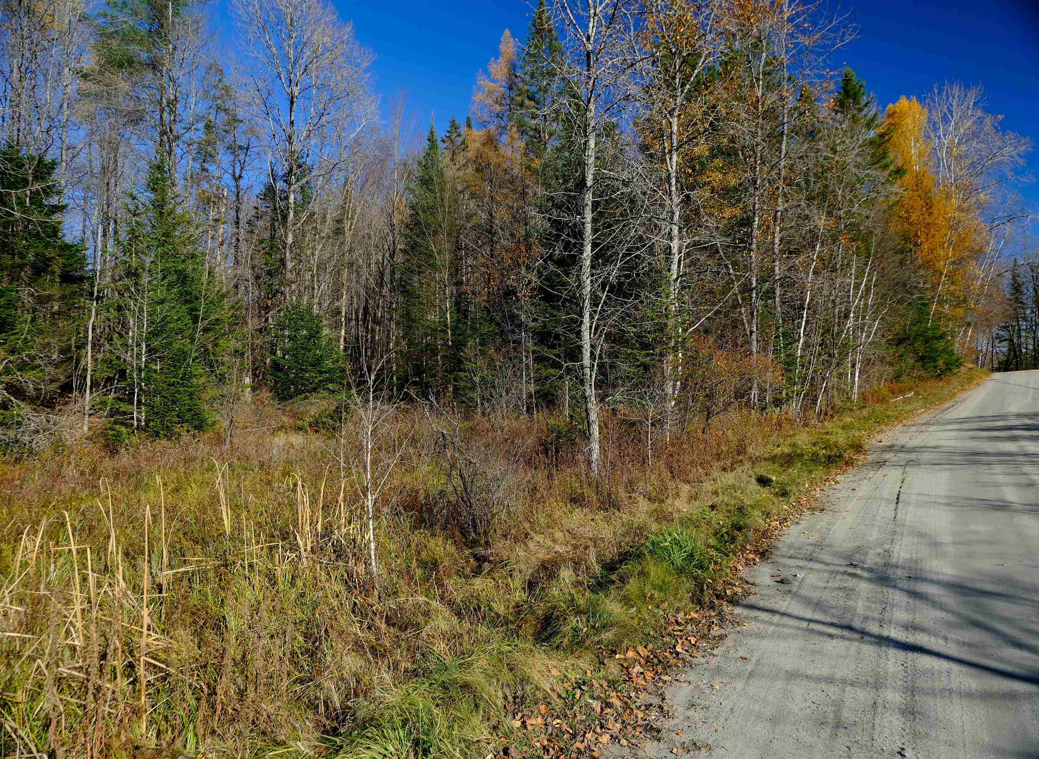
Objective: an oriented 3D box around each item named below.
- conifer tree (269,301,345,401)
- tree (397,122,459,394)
[{"bbox_3d":[-7.322,-0.933,25.000,2.600,3.500,2.600,2,2,0],"label":"conifer tree"},{"bbox_3d":[-3.848,-4.930,31.000,2.800,11.900,2.800,2,2,0],"label":"tree"}]

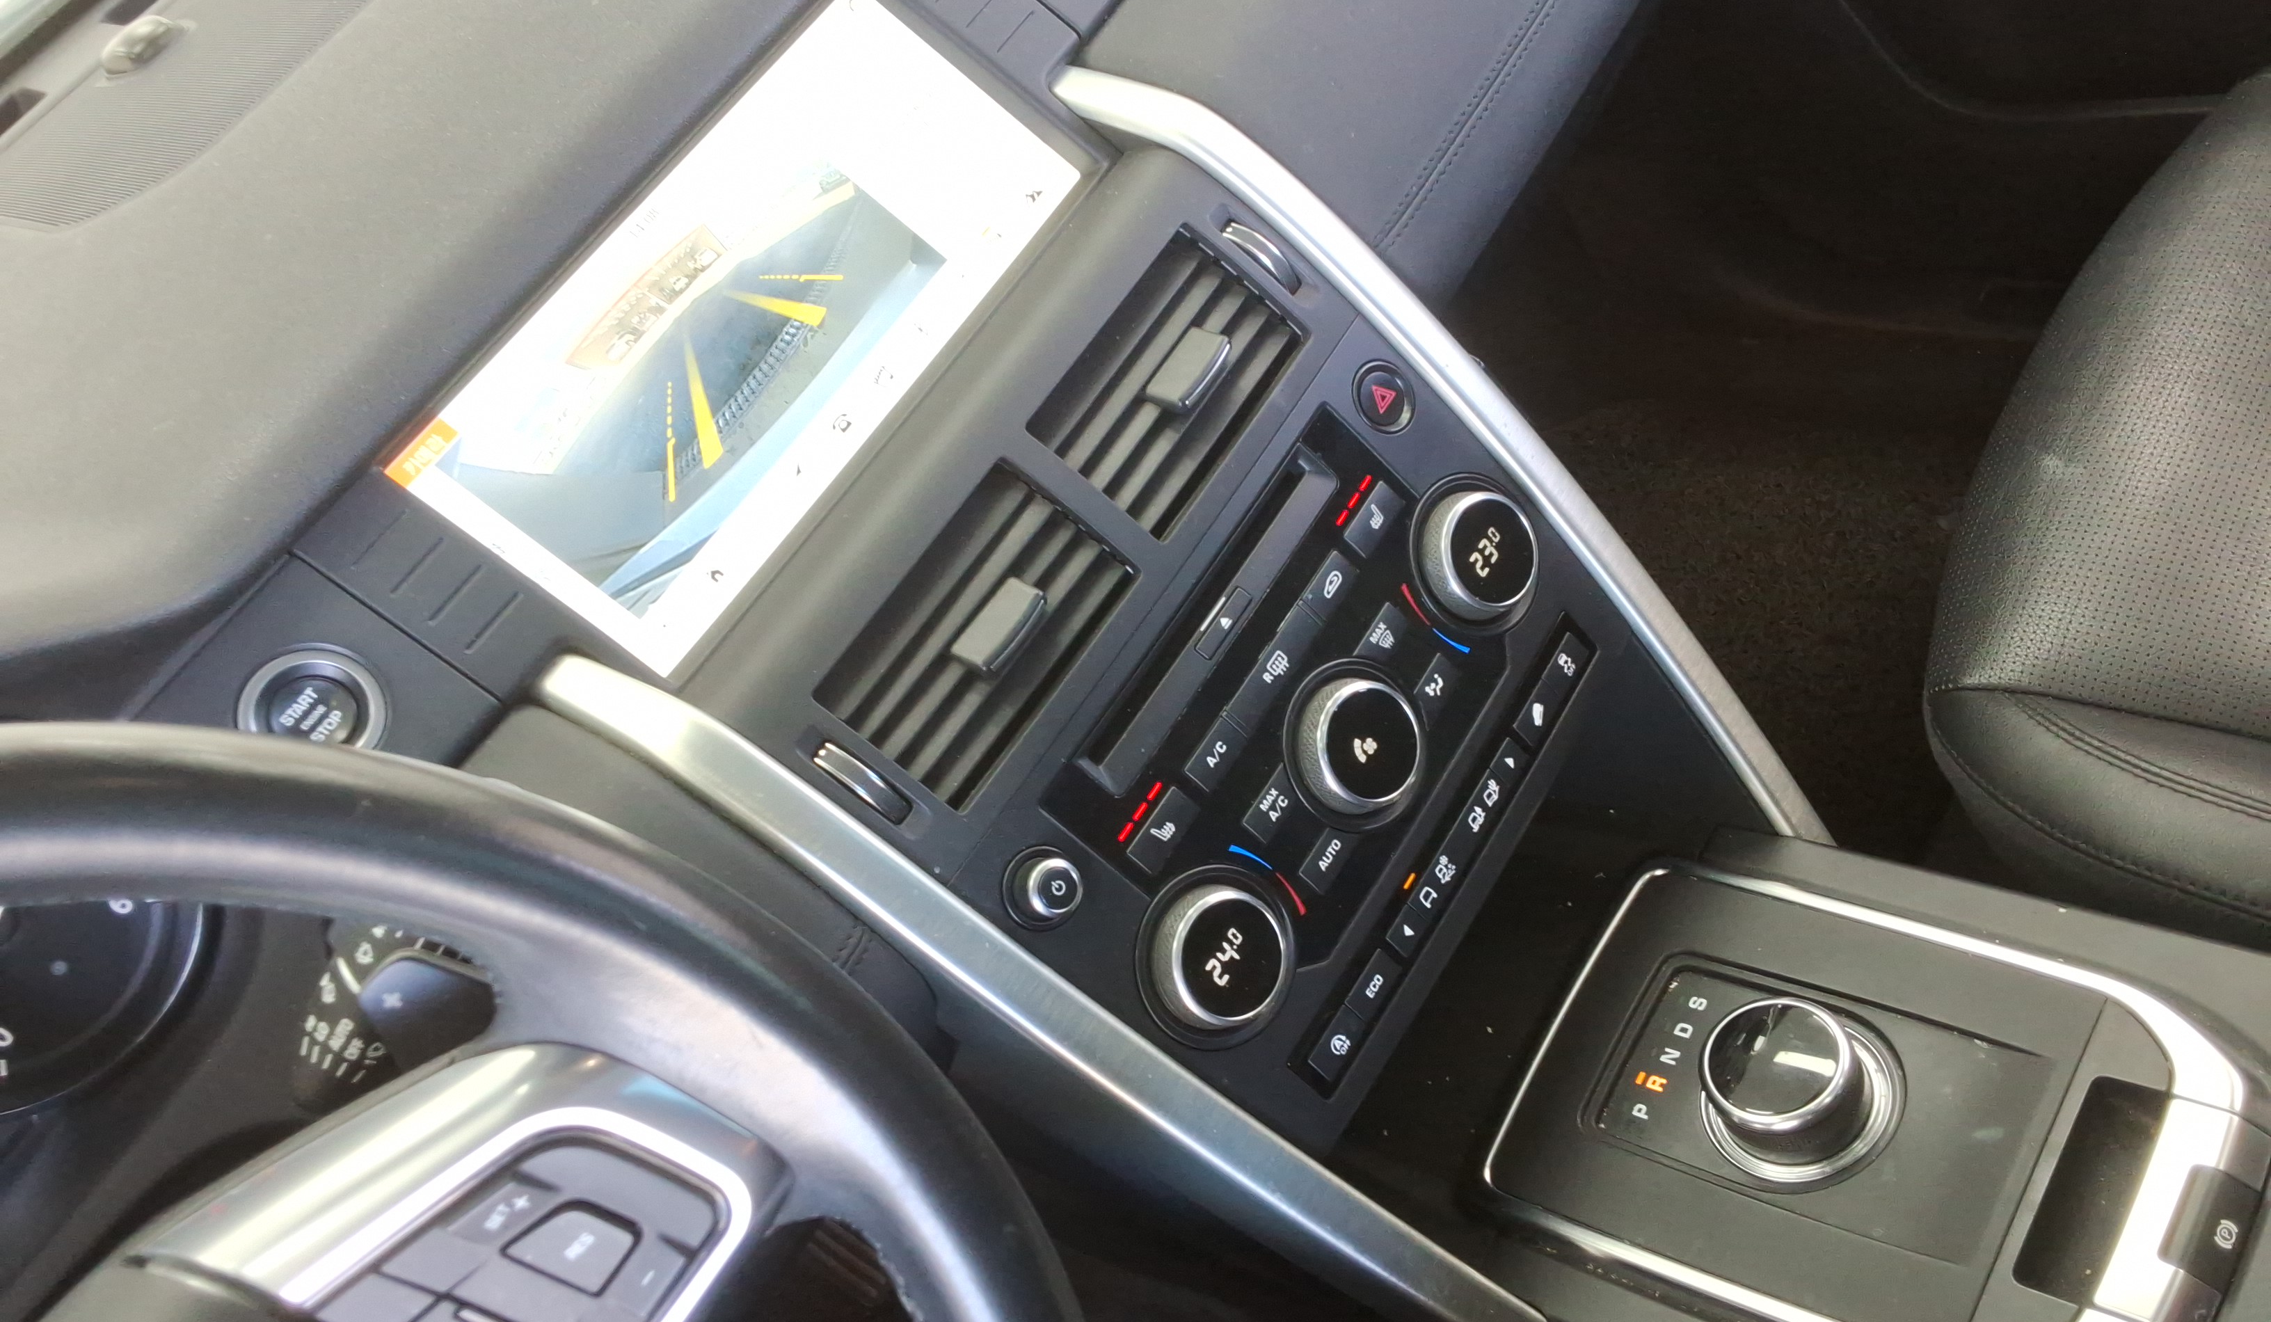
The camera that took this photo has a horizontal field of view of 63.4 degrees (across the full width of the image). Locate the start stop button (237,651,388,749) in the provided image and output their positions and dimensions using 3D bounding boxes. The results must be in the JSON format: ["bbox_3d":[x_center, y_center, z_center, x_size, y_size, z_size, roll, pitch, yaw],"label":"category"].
[{"bbox_3d":[-0.242,0.017,0.541,0.041,0.041,0.018,-55,8,-22],"label":"start stop button"}]

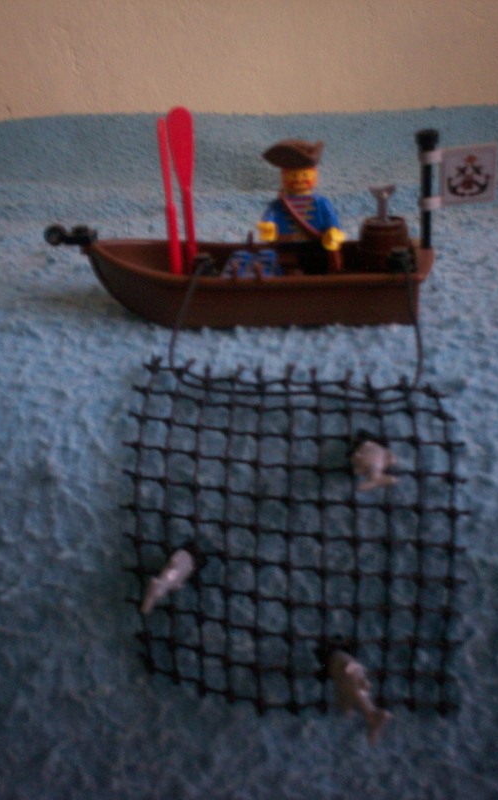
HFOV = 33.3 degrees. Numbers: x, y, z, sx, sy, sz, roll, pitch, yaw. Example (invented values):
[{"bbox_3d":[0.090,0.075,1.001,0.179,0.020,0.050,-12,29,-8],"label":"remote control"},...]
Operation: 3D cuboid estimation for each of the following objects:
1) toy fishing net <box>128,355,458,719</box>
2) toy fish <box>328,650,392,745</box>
[{"bbox_3d":[0.012,0.036,0.223,0.087,0.094,0.015,0,-13,0],"label":"toy fishing net"},{"bbox_3d":[0.029,0.077,0.216,0.010,0.025,0.007,-36,-1,31],"label":"toy fish"}]

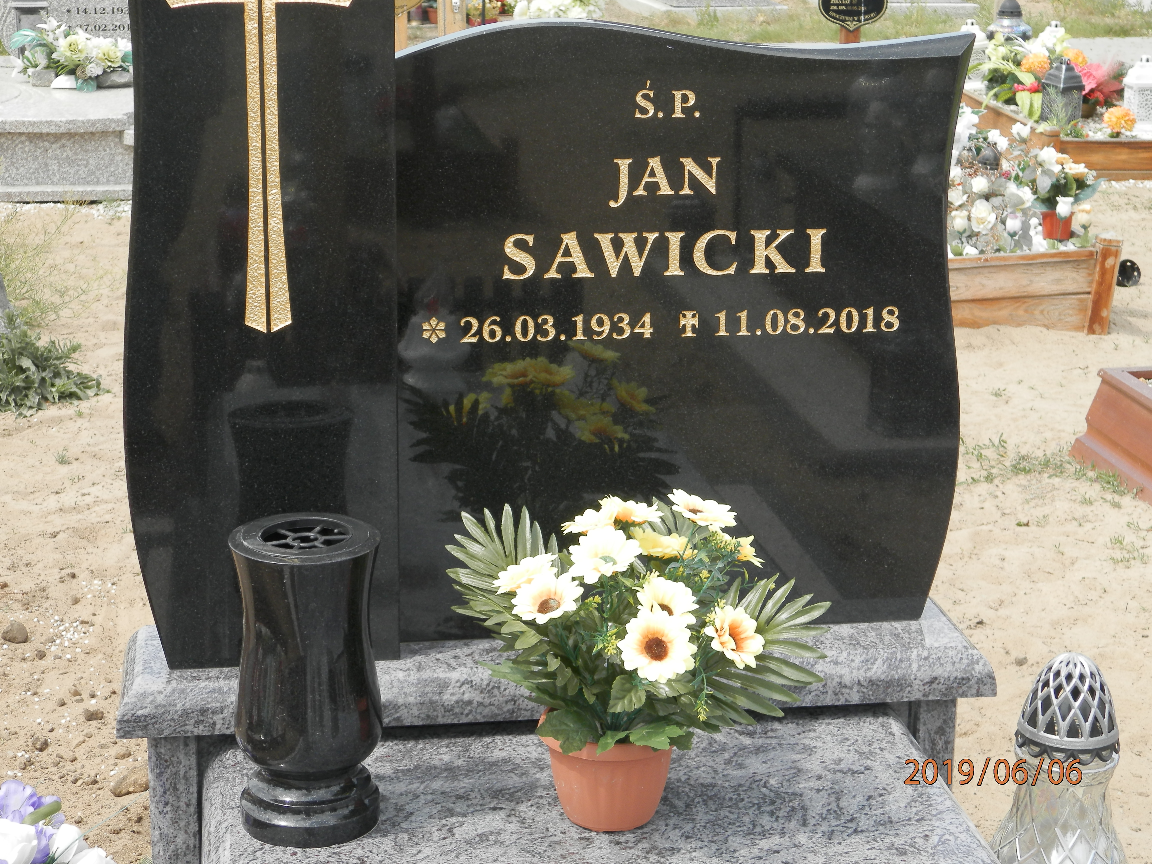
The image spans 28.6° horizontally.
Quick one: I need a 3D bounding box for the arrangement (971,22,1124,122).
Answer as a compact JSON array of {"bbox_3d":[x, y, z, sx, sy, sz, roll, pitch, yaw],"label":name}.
[{"bbox_3d":[1.793,-1.361,8.611,0.580,0.360,0.450,2,16,5],"label":"arrangement"}]

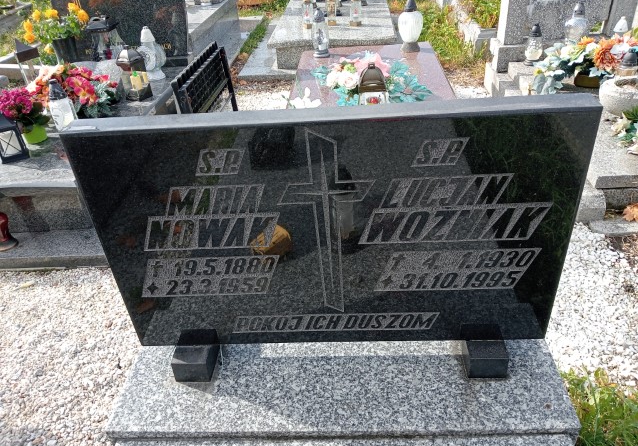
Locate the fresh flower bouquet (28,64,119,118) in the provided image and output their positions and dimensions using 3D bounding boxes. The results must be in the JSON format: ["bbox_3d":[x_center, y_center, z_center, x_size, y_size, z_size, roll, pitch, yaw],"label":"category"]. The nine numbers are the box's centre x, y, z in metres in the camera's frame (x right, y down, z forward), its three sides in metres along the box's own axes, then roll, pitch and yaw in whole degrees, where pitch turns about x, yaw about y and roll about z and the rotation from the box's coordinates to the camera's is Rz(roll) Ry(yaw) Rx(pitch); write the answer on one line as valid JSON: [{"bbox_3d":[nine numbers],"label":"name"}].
[{"bbox_3d":[-1.432,-0.767,2.973,0.520,0.260,0.360,-2,34,5],"label":"fresh flower bouquet"}]

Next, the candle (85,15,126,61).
[{"bbox_3d":[-1.327,-1.105,3.269,0.190,0.355,0.190,12,38,23],"label":"candle"}]

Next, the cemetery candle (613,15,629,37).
[{"bbox_3d":[1.714,-1.064,2.970,0.130,0.280,0.130,-2,34,5],"label":"cemetery candle"}]

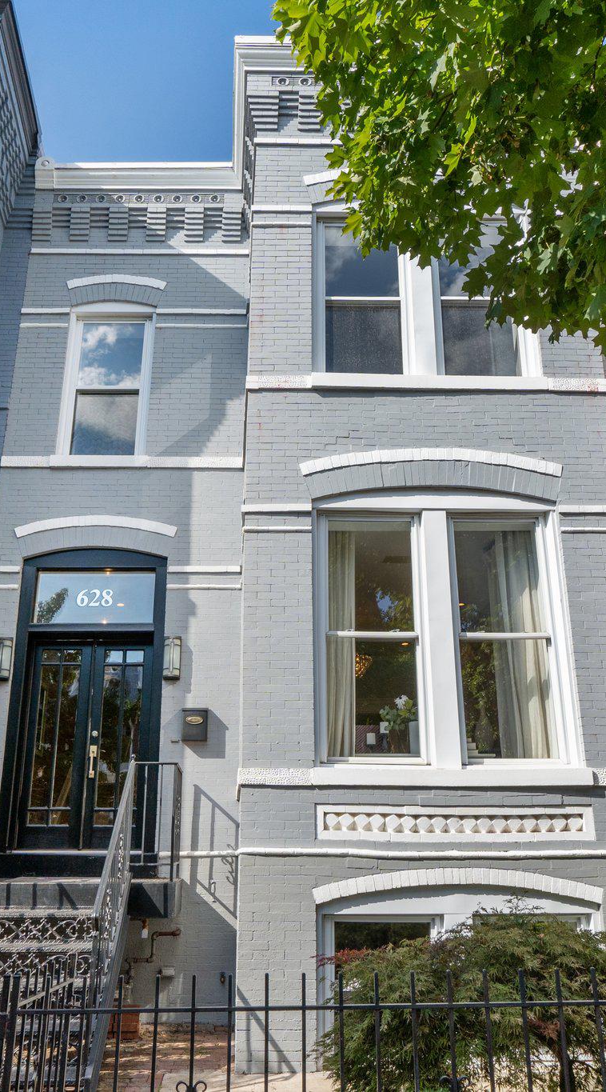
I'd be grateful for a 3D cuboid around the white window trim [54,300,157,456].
[{"bbox_3d":[-2.138,-1.825,8.019,0.967,1.847,0.140,0,-15,-1],"label":"white window trim"}]

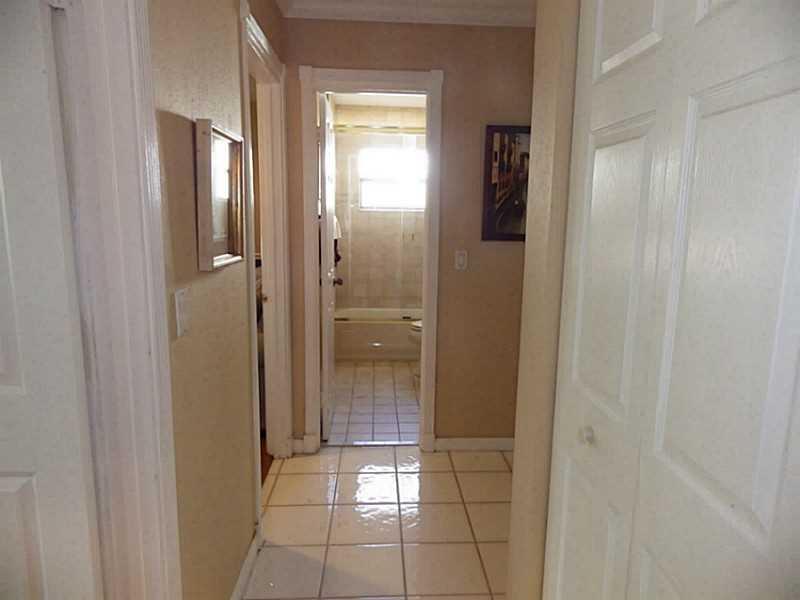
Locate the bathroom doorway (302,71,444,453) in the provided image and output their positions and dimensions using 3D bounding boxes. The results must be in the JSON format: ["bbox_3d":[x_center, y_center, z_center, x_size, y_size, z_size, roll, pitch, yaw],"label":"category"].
[{"bbox_3d":[-0.164,-0.172,2.906,0.757,2.147,0.137,0,8,-3],"label":"bathroom doorway"}]

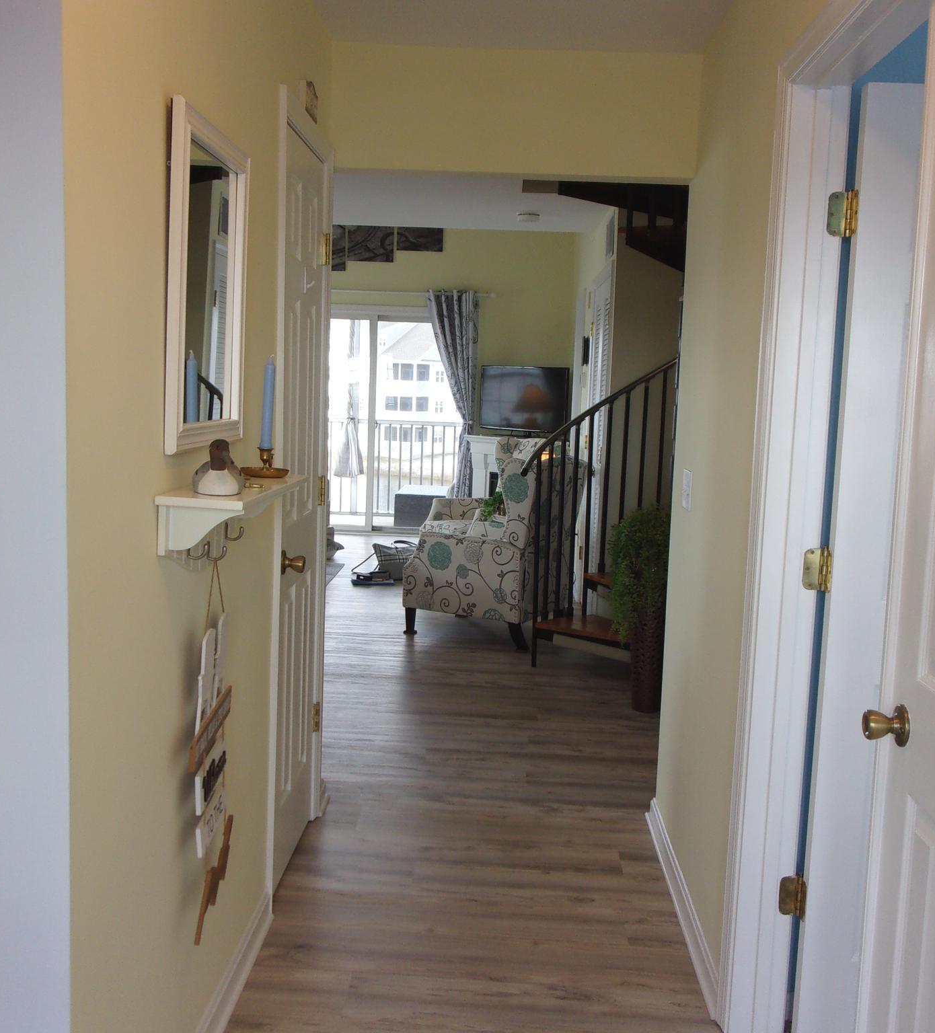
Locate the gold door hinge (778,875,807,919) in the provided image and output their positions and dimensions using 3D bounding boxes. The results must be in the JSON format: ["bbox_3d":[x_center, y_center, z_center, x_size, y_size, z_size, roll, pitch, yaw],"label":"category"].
[{"bbox_3d":[0.711,0.830,2.439,0.062,0.092,0.025,2,7,2],"label":"gold door hinge"}]

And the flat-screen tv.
[{"bbox_3d":[0.480,-1.003,9.508,0.920,0.550,0.080,8,9,40],"label":"flat-screen tv"}]

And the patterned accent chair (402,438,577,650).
[{"bbox_3d":[0.179,0.144,6.360,0.830,1.040,0.720,6,8,27],"label":"patterned accent chair"}]

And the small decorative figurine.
[{"bbox_3d":[-0.428,-0.088,1.953,0.088,0.098,0.165,2,7,-4],"label":"small decorative figurine"}]

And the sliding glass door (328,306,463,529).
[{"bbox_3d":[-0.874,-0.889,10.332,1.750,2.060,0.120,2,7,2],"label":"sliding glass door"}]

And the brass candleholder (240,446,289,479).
[{"bbox_3d":[-0.420,-0.112,2.303,0.103,0.065,0.103,2,7,2],"label":"brass candleholder"}]

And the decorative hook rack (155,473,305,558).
[{"bbox_3d":[-0.437,0.001,2.156,0.145,0.140,0.615,2,7,2],"label":"decorative hook rack"}]

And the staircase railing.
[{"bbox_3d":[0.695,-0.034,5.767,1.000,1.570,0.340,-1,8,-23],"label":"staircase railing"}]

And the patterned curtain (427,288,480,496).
[{"bbox_3d":[-0.166,-0.935,10.172,0.480,2.180,0.140,2,7,2],"label":"patterned curtain"}]

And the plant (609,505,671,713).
[{"bbox_3d":[0.805,0.402,4.949,0.340,0.910,0.330,2,7,2],"label":"plant"}]

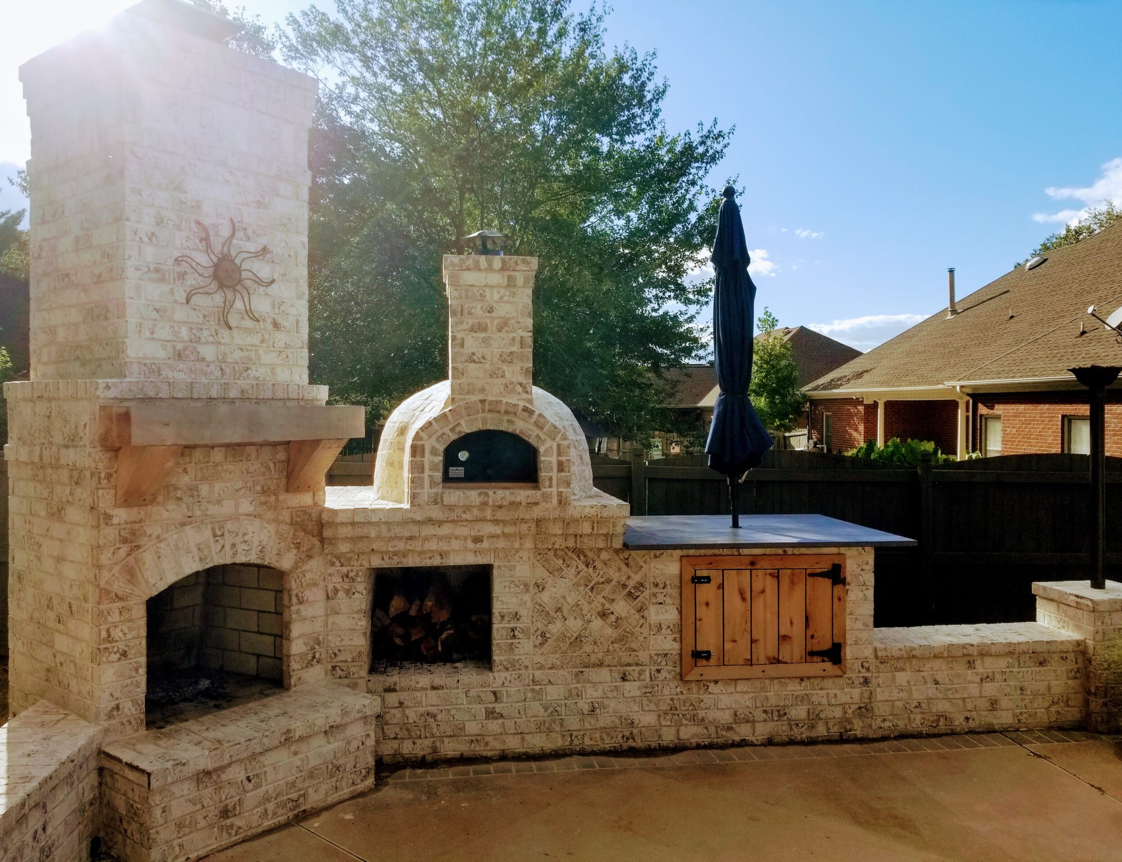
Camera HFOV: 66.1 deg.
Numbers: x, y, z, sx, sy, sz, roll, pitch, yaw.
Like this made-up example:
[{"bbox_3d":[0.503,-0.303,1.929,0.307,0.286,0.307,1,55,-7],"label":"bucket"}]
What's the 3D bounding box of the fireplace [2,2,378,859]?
[{"bbox_3d":[-1.669,-0.095,3.908,1.320,3.530,1.190,1,1,36],"label":"fireplace"}]

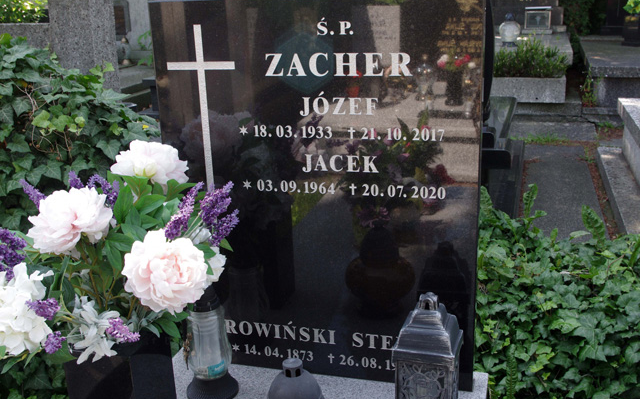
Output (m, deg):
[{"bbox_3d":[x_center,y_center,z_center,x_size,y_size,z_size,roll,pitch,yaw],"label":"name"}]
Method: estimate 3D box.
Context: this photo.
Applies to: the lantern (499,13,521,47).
[{"bbox_3d":[1.756,-1.565,6.400,0.197,0.298,0.197,3,17,15],"label":"lantern"}]

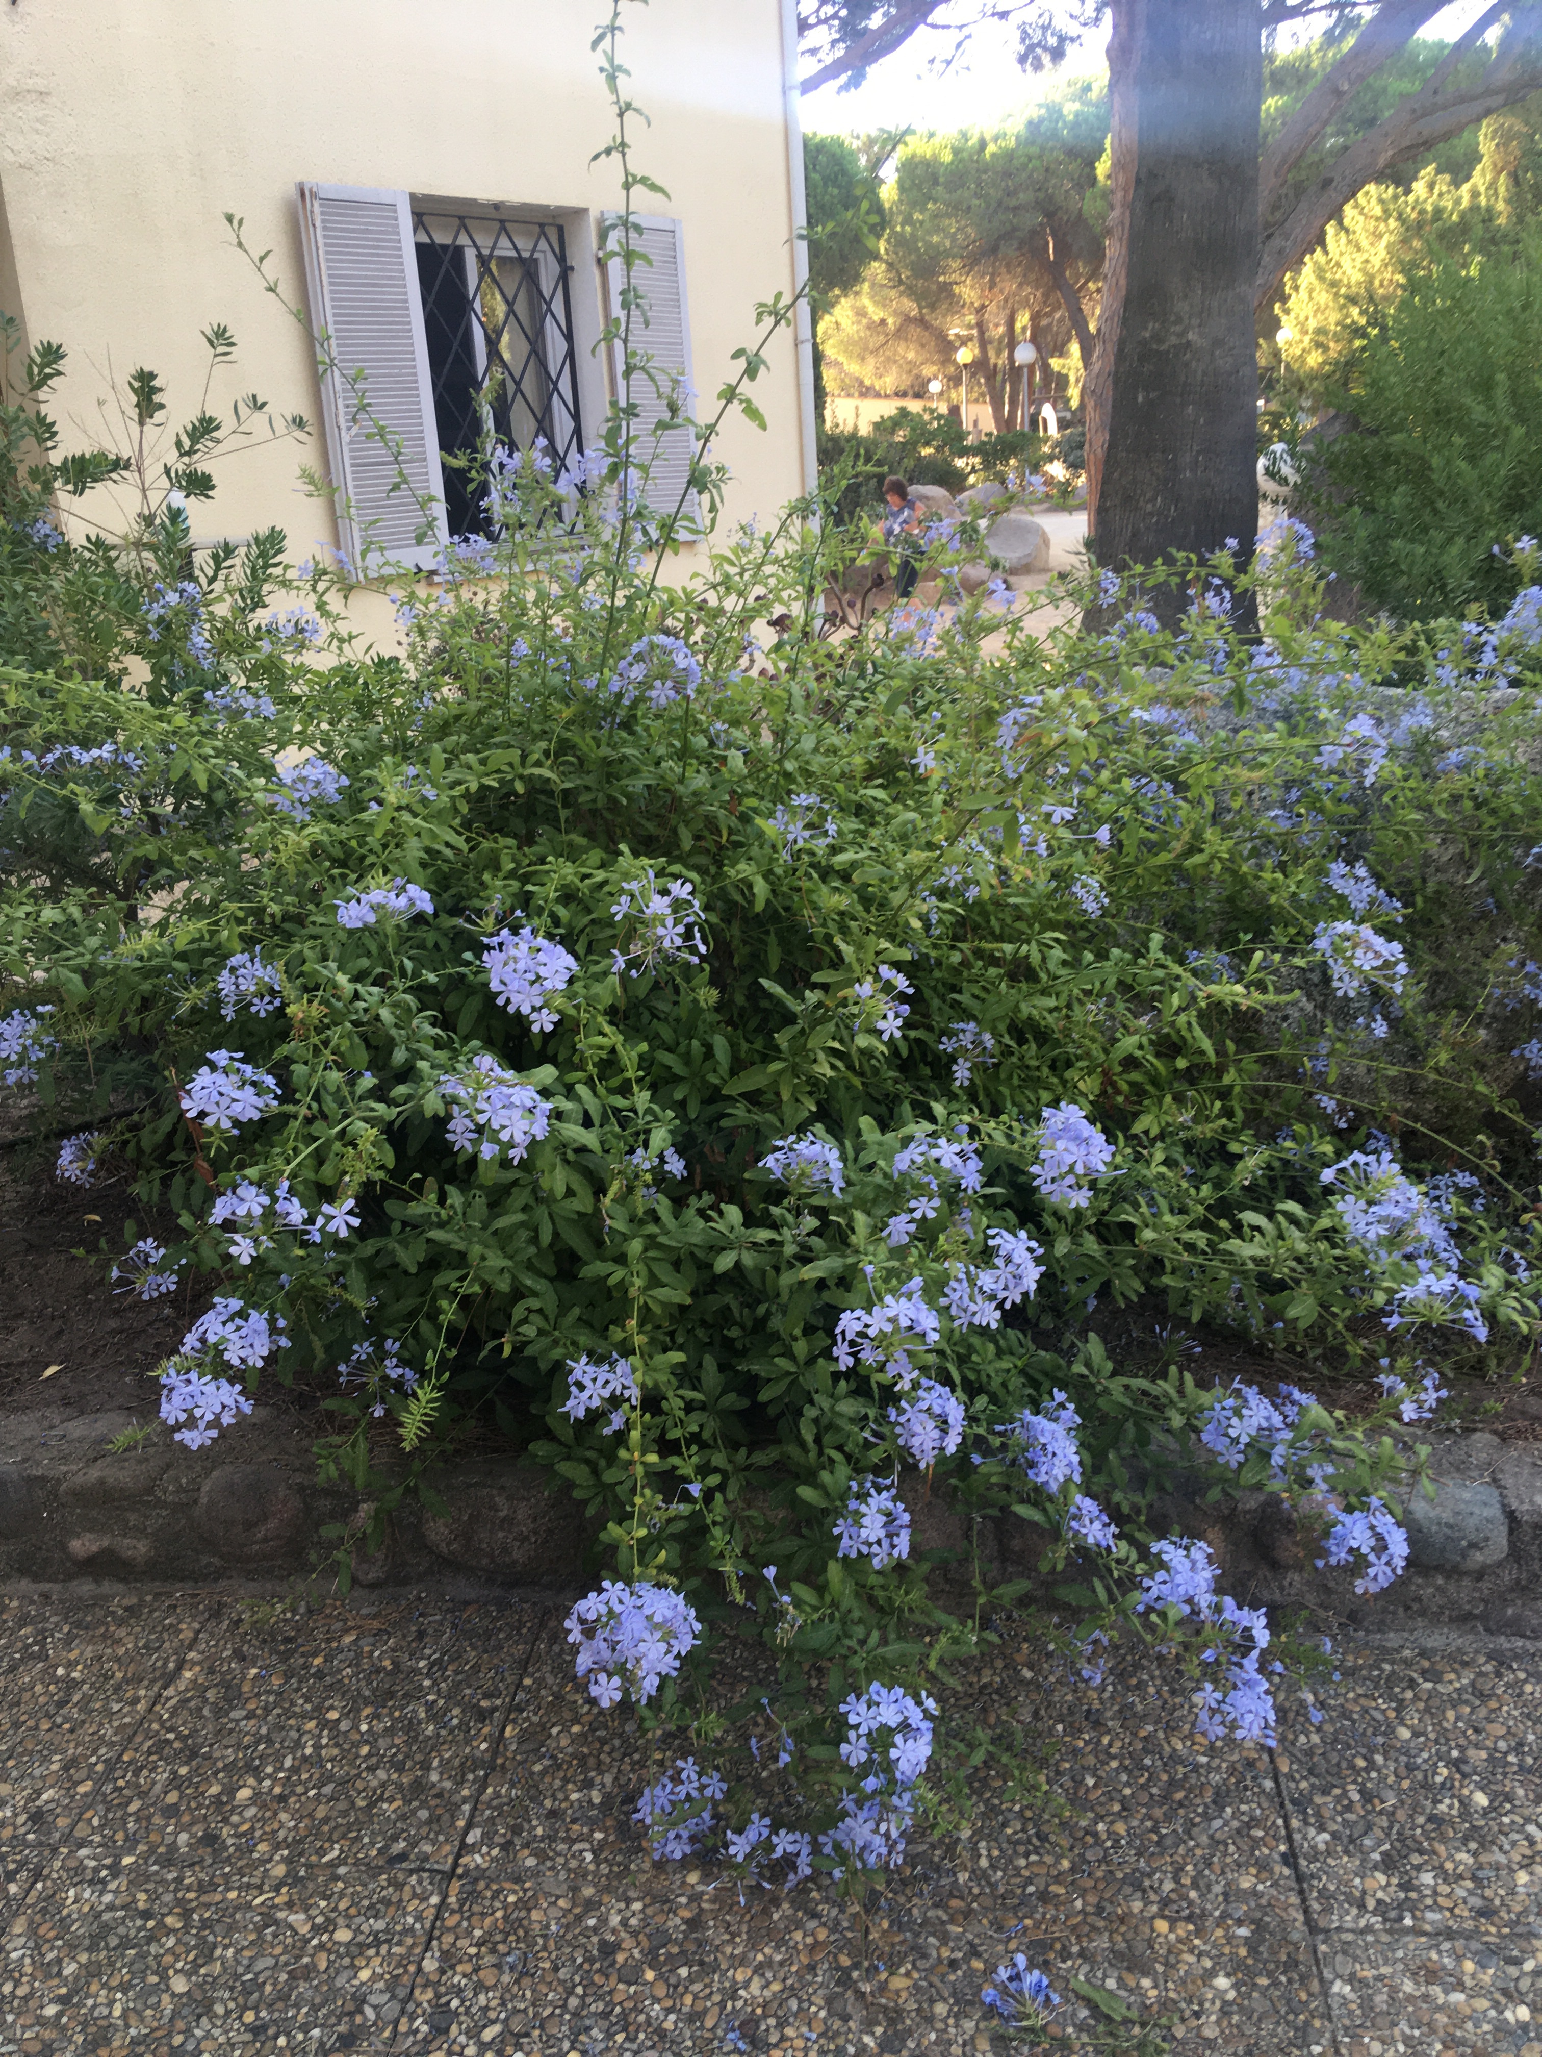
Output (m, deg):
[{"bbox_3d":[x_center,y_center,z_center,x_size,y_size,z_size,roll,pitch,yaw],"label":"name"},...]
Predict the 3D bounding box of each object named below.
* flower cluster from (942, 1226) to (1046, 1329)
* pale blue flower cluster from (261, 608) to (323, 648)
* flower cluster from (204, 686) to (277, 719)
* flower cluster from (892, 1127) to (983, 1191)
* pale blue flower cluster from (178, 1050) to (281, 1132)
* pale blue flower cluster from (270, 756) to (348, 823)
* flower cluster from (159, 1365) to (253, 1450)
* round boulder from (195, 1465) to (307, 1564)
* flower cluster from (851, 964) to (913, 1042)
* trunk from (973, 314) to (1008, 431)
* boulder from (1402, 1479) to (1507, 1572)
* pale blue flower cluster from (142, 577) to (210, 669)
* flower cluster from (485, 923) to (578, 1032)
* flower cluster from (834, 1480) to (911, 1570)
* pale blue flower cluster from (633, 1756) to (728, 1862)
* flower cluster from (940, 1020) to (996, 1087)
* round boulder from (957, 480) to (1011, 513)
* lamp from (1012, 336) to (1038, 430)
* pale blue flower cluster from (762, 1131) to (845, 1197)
[{"bbox_3d":[0.231,0.257,1.780,0.108,0.105,0.095,-3,20,0],"label":"flower cluster"},{"bbox_3d":[-0.696,-0.581,2.500,0.089,0.058,0.078,0,19,7],"label":"pale blue flower cluster"},{"bbox_3d":[-0.786,-0.483,2.550,0.109,0.060,0.085,-3,19,0],"label":"flower cluster"},{"bbox_3d":[0.173,0.135,1.780,0.093,0.061,0.080,-2,19,5],"label":"flower cluster"},{"bbox_3d":[-0.556,0.064,1.770,0.102,0.079,0.085,-10,20,-18],"label":"pale blue flower cluster"},{"bbox_3d":[-0.594,-0.310,2.220,0.101,0.083,0.085,-3,20,0],"label":"pale blue flower cluster"},{"bbox_3d":[-0.603,0.405,1.840,0.100,0.091,0.085,-3,20,0],"label":"flower cluster"},{"bbox_3d":[-0.779,0.716,2.654,0.170,0.150,0.140,-1,19,7],"label":"round boulder"},{"bbox_3d":[0.124,-0.029,1.930,0.069,0.083,0.070,-2,19,4],"label":"flower cluster"},{"bbox_3d":[5.111,-15.126,40.000,0.720,2.900,0.550,-1,19,8],"label":"trunk"},{"bbox_3d":[0.822,0.598,2.071,0.127,0.115,0.115,0,19,7],"label":"boulder"},{"bbox_3d":[-0.844,-0.576,2.450,0.101,0.126,0.100,-3,19,0],"label":"pale blue flower cluster"},{"bbox_3d":[-0.240,-0.051,1.720,0.094,0.098,0.090,-6,19,-8],"label":"flower cluster"},{"bbox_3d":[0.116,0.564,1.960,0.086,0.096,0.080,-2,19,3],"label":"flower cluster"},{"bbox_3d":[-0.101,0.869,1.920,0.107,0.118,0.090,-3,19,0],"label":"pale blue flower cluster"},{"bbox_3d":[0.264,0.033,2.300,0.075,0.090,0.085,-3,19,0],"label":"flower cluster"},{"bbox_3d":[3.835,-9.573,31.152,0.960,0.620,0.800,-3,19,0],"label":"round boulder"},{"bbox_3d":[4.697,-11.052,31.721,0.430,3.079,0.430,-3,19,0],"label":"lamp"},{"bbox_3d":[0.039,0.158,2.020,0.098,0.077,0.086,0,19,7],"label":"pale blue flower cluster"}]

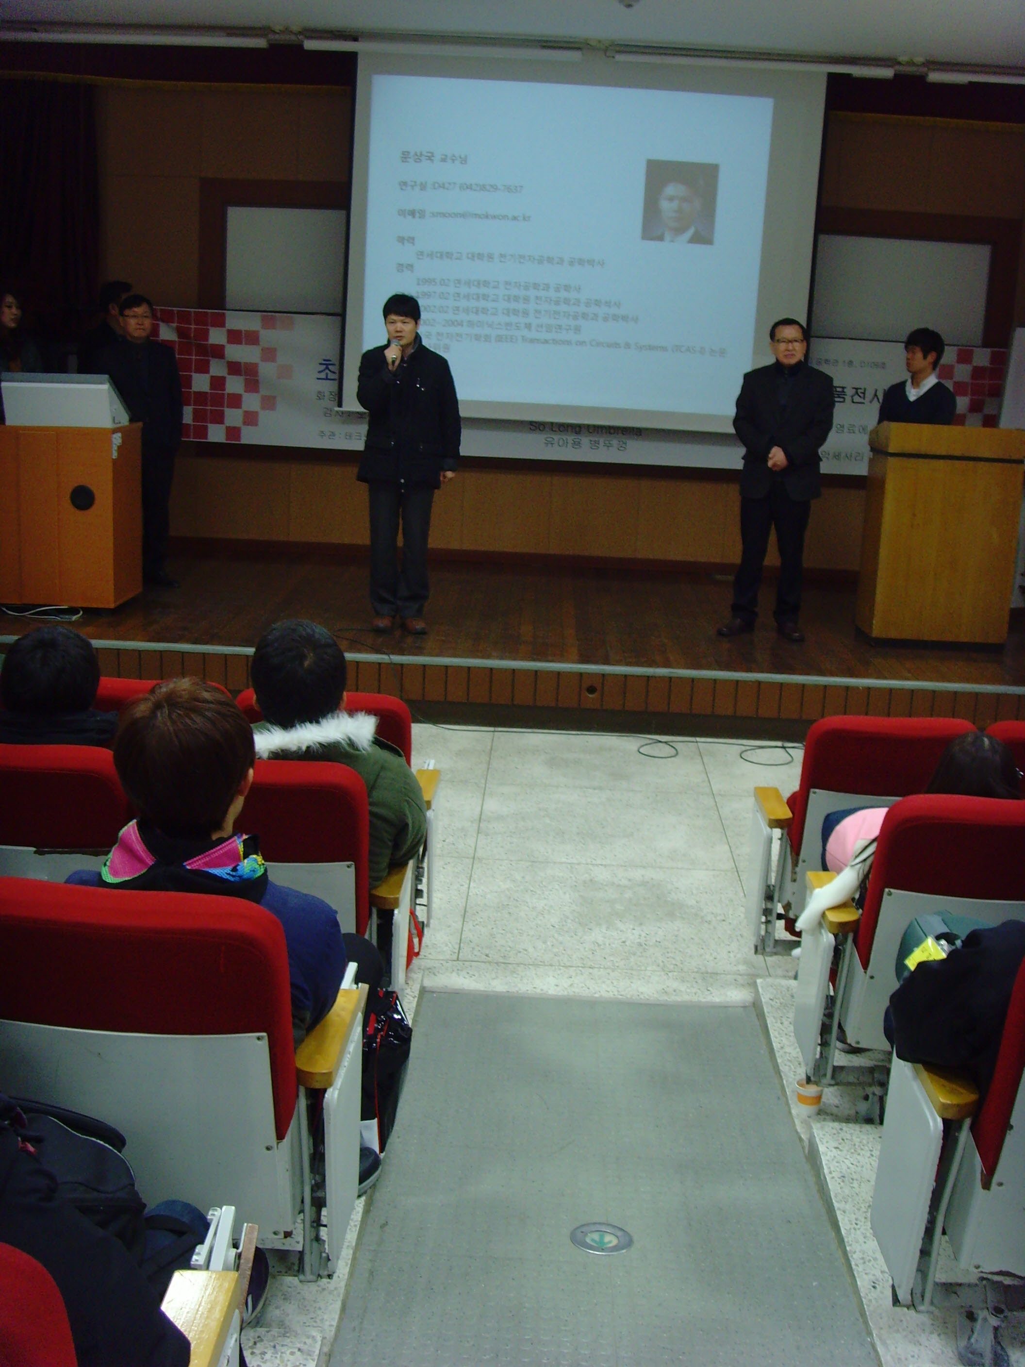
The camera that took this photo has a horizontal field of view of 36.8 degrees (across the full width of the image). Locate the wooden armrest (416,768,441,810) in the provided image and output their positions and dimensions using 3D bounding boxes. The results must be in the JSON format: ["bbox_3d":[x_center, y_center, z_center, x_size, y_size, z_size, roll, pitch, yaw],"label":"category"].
[{"bbox_3d":[-0.293,0.356,5.123,0.080,0.037,0.370,3,14,1],"label":"wooden armrest"}]

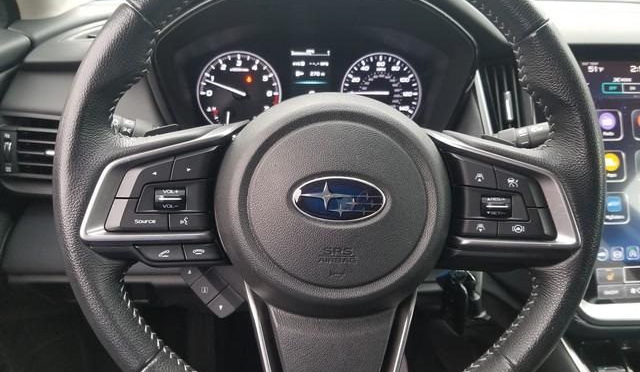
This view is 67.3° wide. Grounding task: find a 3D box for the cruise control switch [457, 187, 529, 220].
[{"bbox_3d":[0.117,0.012,0.329,0.049,0.023,0.014,0,6,0],"label":"cruise control switch"}]

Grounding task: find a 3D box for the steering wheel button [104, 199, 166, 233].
[{"bbox_3d":[-0.127,0.020,0.330,0.043,0.023,0.010,0,6,0],"label":"steering wheel button"}]

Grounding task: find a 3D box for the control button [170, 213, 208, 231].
[{"bbox_3d":[-0.089,0.024,0.330,0.028,0.012,0.010,0,6,0],"label":"control button"}]

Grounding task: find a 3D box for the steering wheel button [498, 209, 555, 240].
[{"bbox_3d":[0.142,0.026,0.331,0.038,0.022,0.010,0,6,0],"label":"steering wheel button"}]

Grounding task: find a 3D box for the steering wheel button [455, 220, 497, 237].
[{"bbox_3d":[0.107,0.030,0.331,0.029,0.012,0.010,0,6,0],"label":"steering wheel button"}]

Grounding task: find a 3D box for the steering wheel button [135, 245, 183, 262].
[{"bbox_3d":[-0.112,0.048,0.339,0.034,0.013,0.010,0,6,0],"label":"steering wheel button"}]

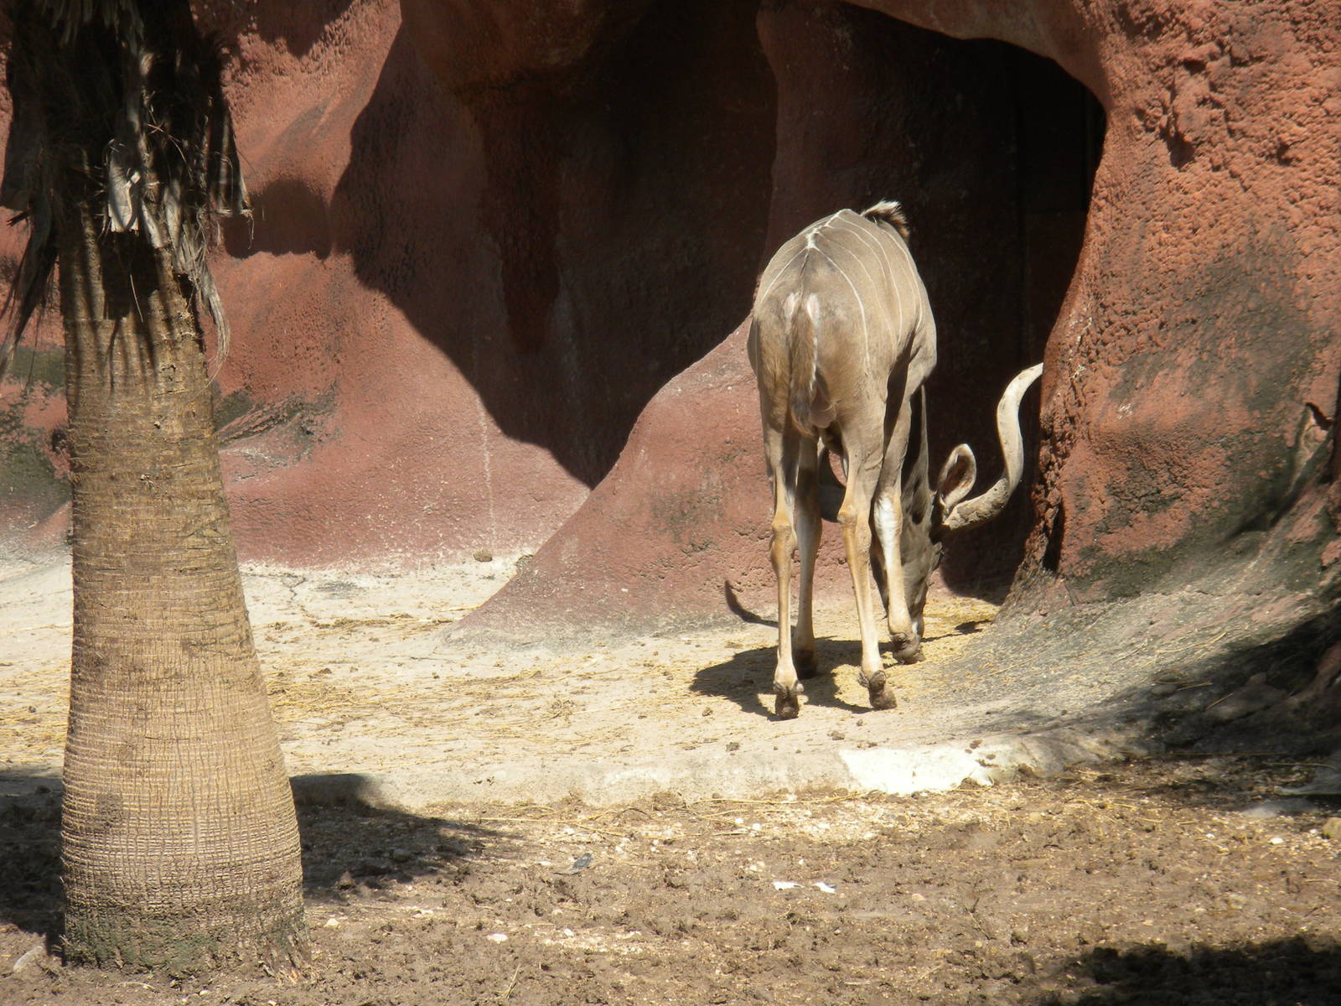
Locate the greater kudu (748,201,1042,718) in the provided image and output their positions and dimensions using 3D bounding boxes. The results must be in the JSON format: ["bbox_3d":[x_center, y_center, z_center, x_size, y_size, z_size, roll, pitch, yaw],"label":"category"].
[{"bbox_3d":[0.592,-0.182,26.139,0.660,1.360,1.640,2,8,13],"label":"greater kudu"}]

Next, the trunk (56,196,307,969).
[{"bbox_3d":[-1.188,0.194,22.437,0.595,1.847,0.595,0,8,0],"label":"trunk"}]

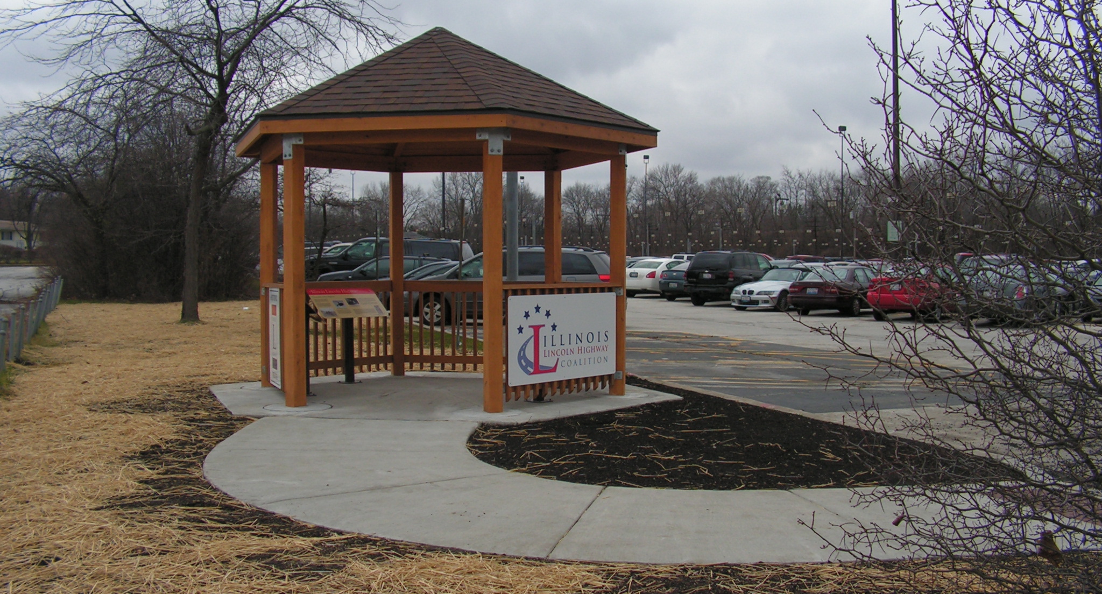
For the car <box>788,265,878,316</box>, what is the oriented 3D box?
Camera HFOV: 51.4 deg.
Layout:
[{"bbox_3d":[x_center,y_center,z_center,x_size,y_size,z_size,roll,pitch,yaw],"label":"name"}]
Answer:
[{"bbox_3d":[8.722,-0.196,33.686,1.730,1.410,4.720,1,2,38],"label":"car"}]

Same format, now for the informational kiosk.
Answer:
[{"bbox_3d":[-1.209,-0.956,12.433,4.724,3.939,4.088,0,2,9],"label":"informational kiosk"}]

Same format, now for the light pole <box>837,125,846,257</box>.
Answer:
[{"bbox_3d":[22.659,-7.210,89.019,0.600,12.200,0.500,0,2,0],"label":"light pole"}]

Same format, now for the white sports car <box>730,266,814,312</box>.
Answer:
[{"bbox_3d":[7.353,-0.257,36.584,1.700,1.290,4.050,1,2,40],"label":"white sports car"}]

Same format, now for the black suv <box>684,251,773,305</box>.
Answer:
[{"bbox_3d":[6.518,-0.648,39.792,1.900,1.860,4.870,1,2,34],"label":"black suv"}]

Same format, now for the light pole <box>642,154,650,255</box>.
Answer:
[{"bbox_3d":[9.345,-7.868,112.407,0.600,12.200,0.500,0,2,0],"label":"light pole"}]

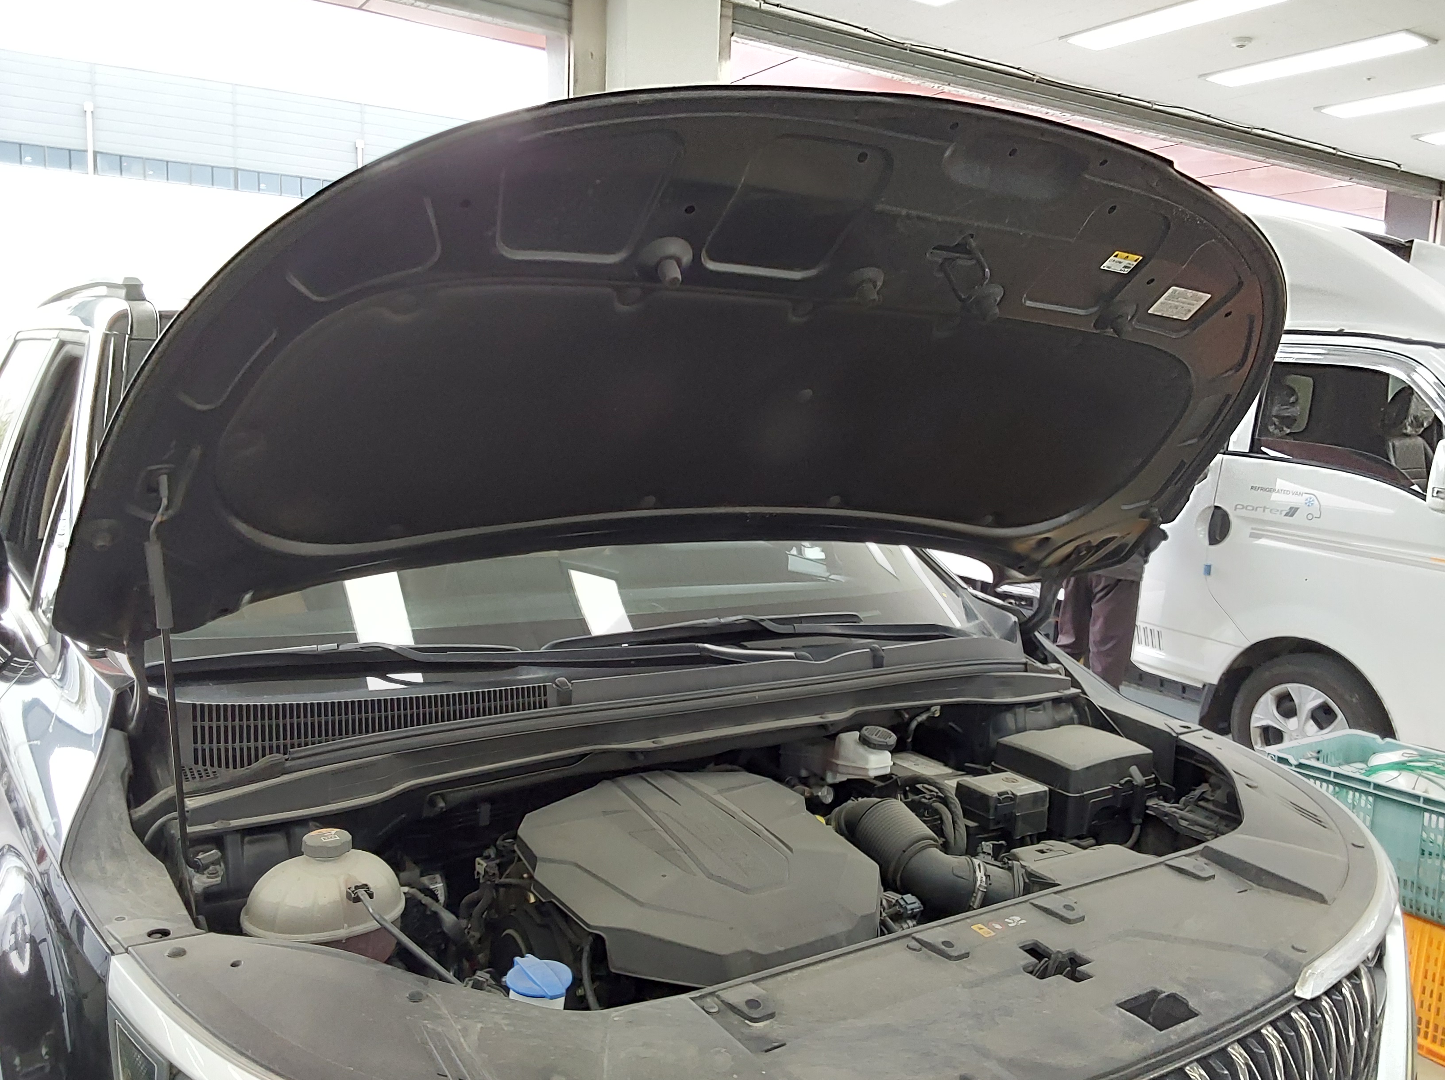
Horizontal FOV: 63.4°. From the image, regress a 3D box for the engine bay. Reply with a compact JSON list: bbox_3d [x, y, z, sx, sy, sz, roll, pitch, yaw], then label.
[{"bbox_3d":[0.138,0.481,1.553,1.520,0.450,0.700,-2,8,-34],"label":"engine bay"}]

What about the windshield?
[{"bbox_3d":[-0.270,-0.123,2.125,1.500,0.150,1.098,-2,42,-34],"label":"windshield"}]

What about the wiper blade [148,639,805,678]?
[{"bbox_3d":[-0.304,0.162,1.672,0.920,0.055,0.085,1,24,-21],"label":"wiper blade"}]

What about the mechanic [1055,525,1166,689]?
[{"bbox_3d":[1.665,0.185,5.081,0.360,1.710,0.500,-2,8,-34],"label":"mechanic"}]

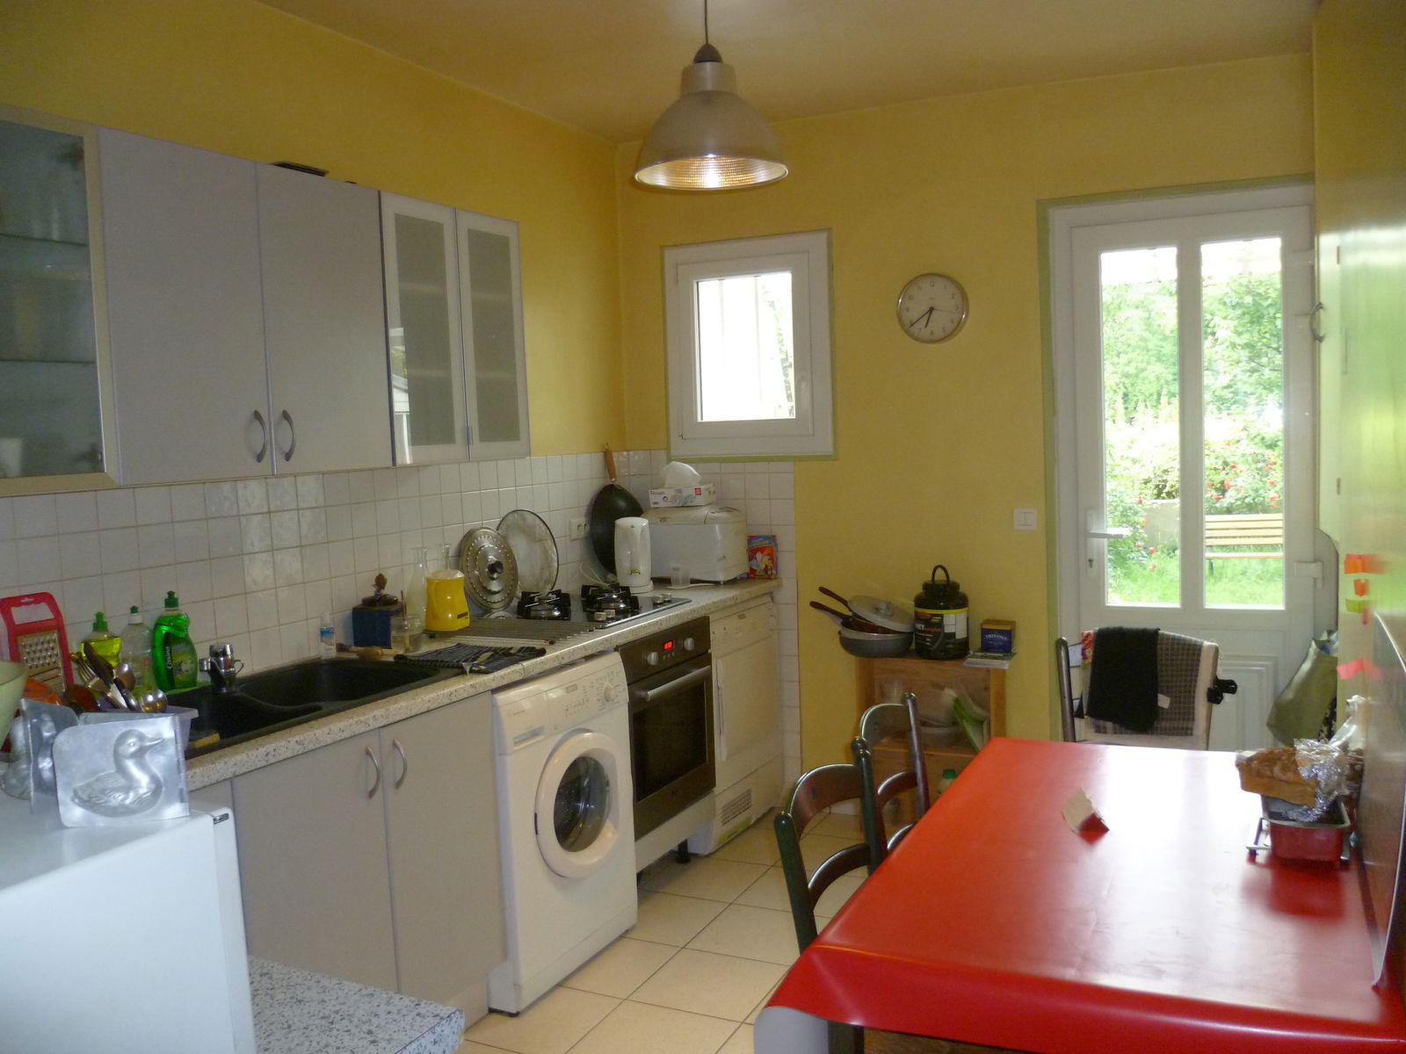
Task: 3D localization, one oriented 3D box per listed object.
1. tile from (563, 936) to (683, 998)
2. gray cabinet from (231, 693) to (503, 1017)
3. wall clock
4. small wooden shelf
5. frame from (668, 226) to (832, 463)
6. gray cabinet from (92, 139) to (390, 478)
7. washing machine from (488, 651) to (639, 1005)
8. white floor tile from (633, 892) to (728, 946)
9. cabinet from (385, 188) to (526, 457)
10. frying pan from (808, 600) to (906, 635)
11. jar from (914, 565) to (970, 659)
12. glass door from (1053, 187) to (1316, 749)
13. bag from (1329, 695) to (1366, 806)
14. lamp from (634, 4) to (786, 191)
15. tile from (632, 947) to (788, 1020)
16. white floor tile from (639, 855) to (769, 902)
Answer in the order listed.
[{"bbox_3d":[-0.276,1.214,3.164,0.332,0.010,0.332,0,5,27],"label":"tile"},{"bbox_3d":[-0.948,0.866,2.646,0.570,0.850,0.800,0,5,26],"label":"gray cabinet"},{"bbox_3d":[0.805,-0.770,3.986,0.250,0.250,0.045,0,5,24],"label":"wall clock"},{"bbox_3d":[0.818,0.780,3.989,0.470,0.670,0.280,0,5,26],"label":"small wooden shelf"},{"bbox_3d":[0.172,-0.674,4.316,0.667,0.813,0.090,0,5,24],"label":"frame"},{"bbox_3d":[-1.111,-0.457,2.594,0.330,0.700,0.800,0,5,27],"label":"gray cabinet"},{"bbox_3d":[-0.592,0.805,3.219,0.580,0.845,0.600,0,5,27],"label":"washing machine"},{"bbox_3d":[-0.131,1.188,3.459,0.332,0.010,0.332,0,5,27],"label":"white floor tile"},{"bbox_3d":[-0.809,-0.527,3.181,0.335,0.690,0.595,0,5,26],"label":"cabinet"},{"bbox_3d":[0.550,0.332,4.087,0.420,0.110,0.250,10,11,37],"label":"frying pan"},{"bbox_3d":[0.823,0.290,3.931,0.187,0.320,0.187,-2,5,0],"label":"jar"},{"bbox_3d":[1.584,0.017,3.746,0.814,2.177,0.100,0,5,24],"label":"glass door"},{"bbox_3d":[1.145,0.410,2.041,0.085,0.200,0.160,0,5,26],"label":"bag"},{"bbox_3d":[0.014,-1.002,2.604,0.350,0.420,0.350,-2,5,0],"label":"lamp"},{"bbox_3d":[0.017,1.214,3.016,0.332,0.010,0.332,0,5,27],"label":"tile"},{"bbox_3d":[0.015,1.160,3.753,0.332,0.010,0.332,0,5,27],"label":"white floor tile"}]

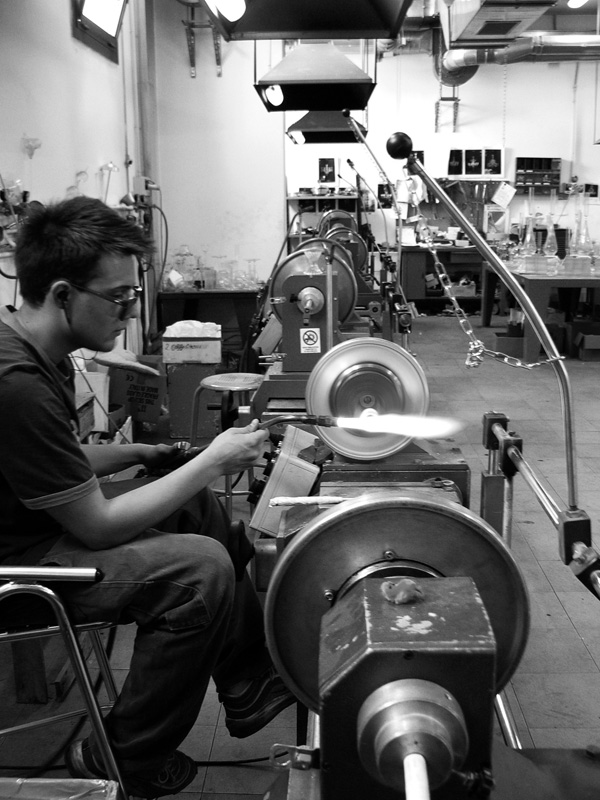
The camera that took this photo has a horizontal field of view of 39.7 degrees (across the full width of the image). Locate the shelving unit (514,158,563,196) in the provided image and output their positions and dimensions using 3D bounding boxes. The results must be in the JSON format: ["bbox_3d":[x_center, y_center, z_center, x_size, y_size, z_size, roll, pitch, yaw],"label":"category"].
[{"bbox_3d":[3.074,-2.887,10.725,0.581,0.463,0.200,0,14,2],"label":"shelving unit"}]

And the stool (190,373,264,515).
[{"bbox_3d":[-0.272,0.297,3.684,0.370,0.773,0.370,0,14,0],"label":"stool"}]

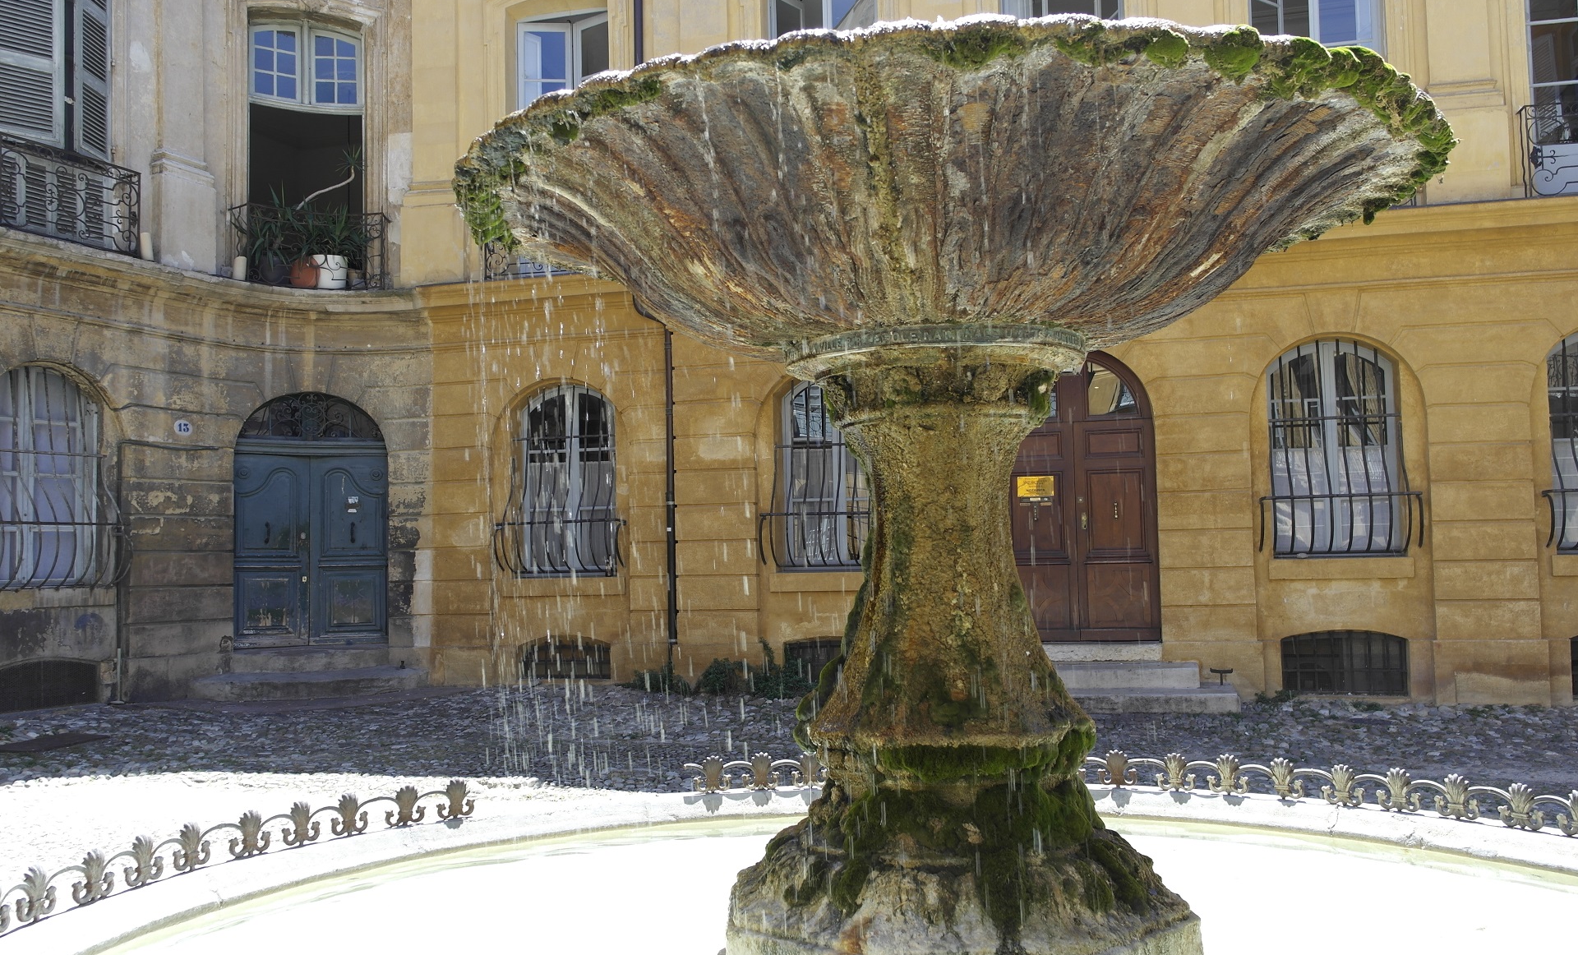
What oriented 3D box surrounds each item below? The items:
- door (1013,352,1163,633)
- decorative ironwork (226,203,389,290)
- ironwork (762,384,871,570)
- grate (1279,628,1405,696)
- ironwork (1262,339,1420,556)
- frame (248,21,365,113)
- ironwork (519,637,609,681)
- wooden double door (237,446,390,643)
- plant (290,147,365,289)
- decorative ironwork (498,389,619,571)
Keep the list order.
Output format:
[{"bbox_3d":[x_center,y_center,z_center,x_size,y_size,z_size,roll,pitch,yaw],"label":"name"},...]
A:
[{"bbox_3d":[2.993,0.179,13.705,1.660,3.020,0.120,-2,-3,14],"label":"door"},{"bbox_3d":[-5.462,-2.636,15.011,1.740,0.910,0.480,0,-3,-21],"label":"decorative ironwork"},{"bbox_3d":[0.425,-0.016,14.048,1.390,1.980,0.380,-2,-3,14],"label":"ironwork"},{"bbox_3d":[5.442,1.819,12.887,1.172,0.637,0.060,-2,-3,14],"label":"grate"},{"bbox_3d":[5.377,-0.295,12.820,1.370,2.050,0.380,-2,-3,14],"label":"ironwork"},{"bbox_3d":[-5.610,-4.768,15.301,1.250,1.020,0.150,0,-3,-21],"label":"frame"},{"bbox_3d":[-2.533,2.047,14.875,1.134,0.492,0.060,-2,-3,14],"label":"ironwork"},{"bbox_3d":[-5.421,0.770,14.959,1.641,2.248,0.150,0,-3,-21],"label":"wooden double door"},{"bbox_3d":[-5.264,-2.968,15.024,0.800,1.560,0.600,0,-3,-21],"label":"plant"},{"bbox_3d":[-2.594,0.031,14.803,1.410,2.080,0.380,-2,-3,14],"label":"decorative ironwork"}]

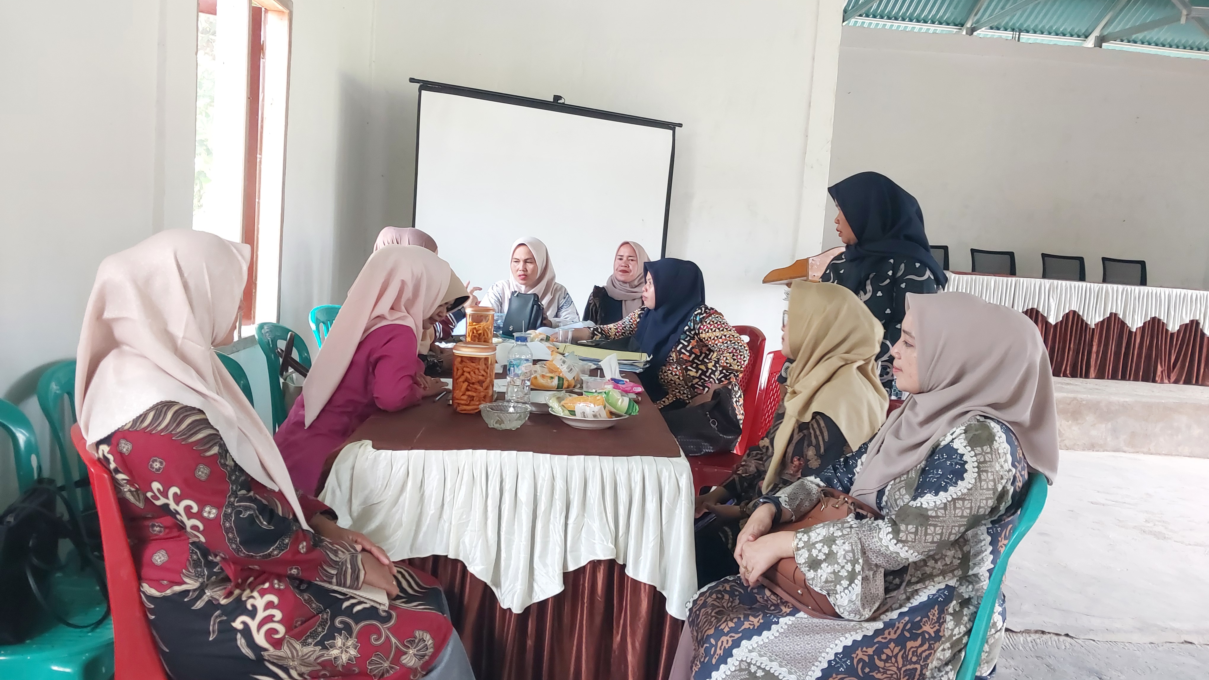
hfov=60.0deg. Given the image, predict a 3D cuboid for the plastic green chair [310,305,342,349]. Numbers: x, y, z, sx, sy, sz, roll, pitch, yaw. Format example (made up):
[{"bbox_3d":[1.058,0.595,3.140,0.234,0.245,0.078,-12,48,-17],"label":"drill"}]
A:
[{"bbox_3d":[-1.091,0.277,4.976,0.500,0.840,0.460,7,6,28],"label":"plastic green chair"}]

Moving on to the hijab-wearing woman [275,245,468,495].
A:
[{"bbox_3d":[-0.662,0.306,3.148,0.660,1.190,0.520,4,6,-2],"label":"hijab-wearing woman"}]

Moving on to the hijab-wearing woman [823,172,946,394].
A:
[{"bbox_3d":[0.869,0.201,3.530,0.340,1.530,0.440,3,6,-12],"label":"hijab-wearing woman"}]

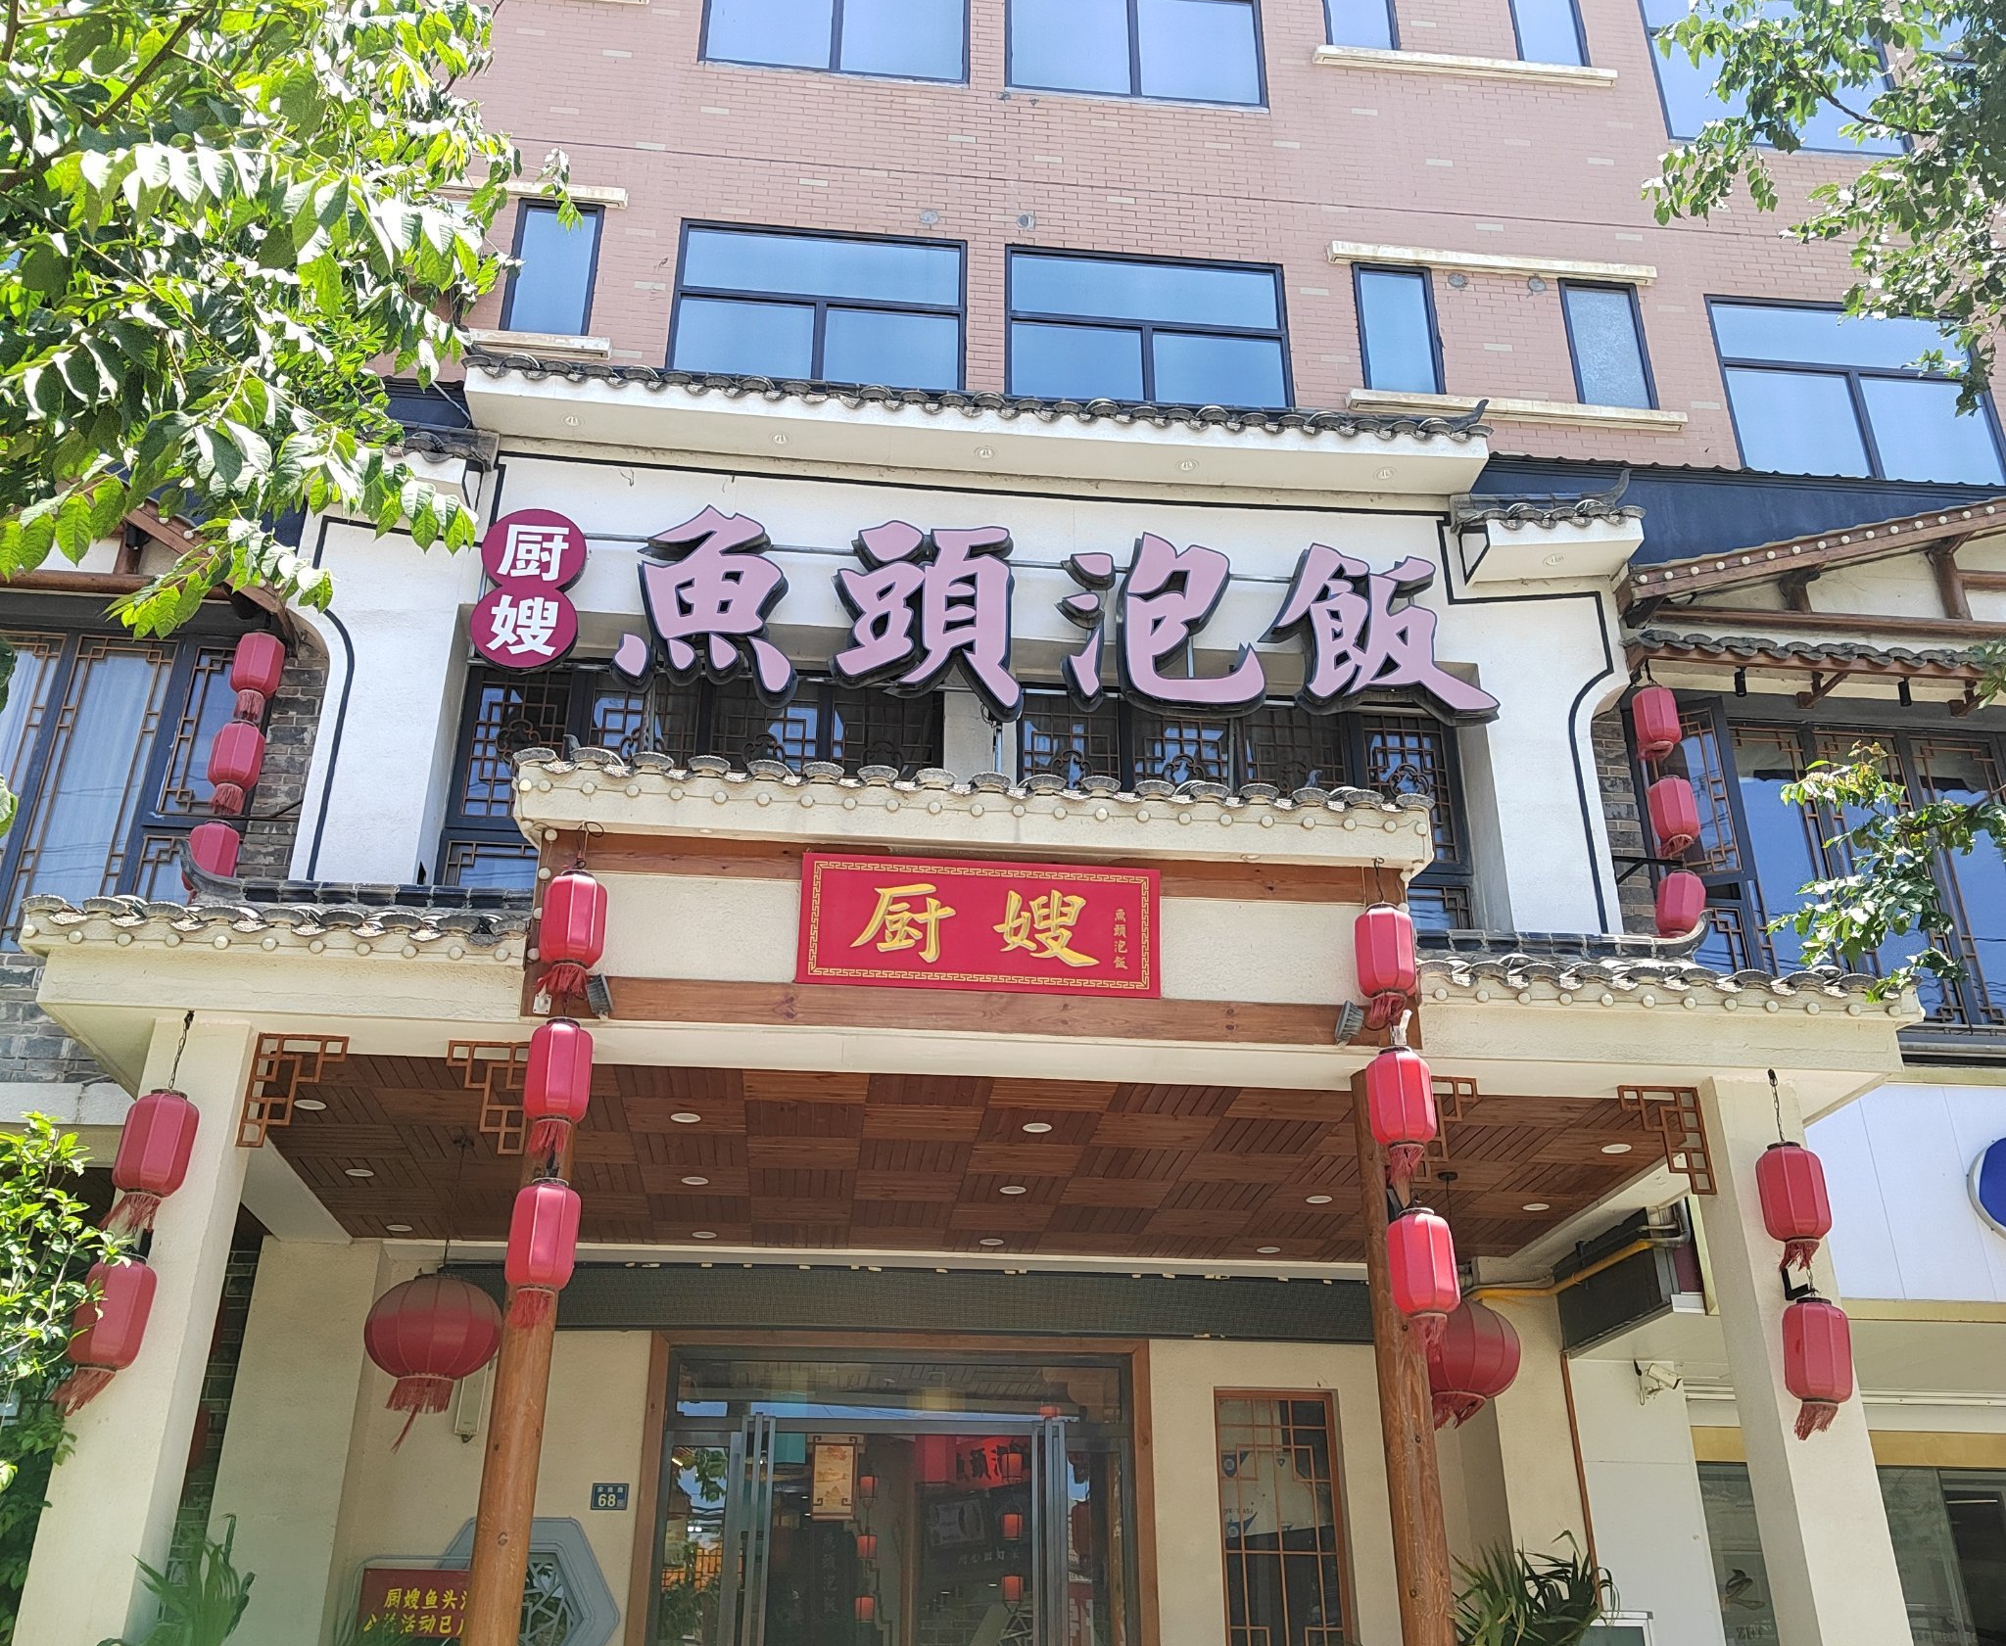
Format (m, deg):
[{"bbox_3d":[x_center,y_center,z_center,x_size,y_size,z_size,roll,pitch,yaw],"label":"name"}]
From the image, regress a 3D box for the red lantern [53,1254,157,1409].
[{"bbox_3d":[-3.002,1.709,5.945,0.250,0.489,0.250,3,-27,-5],"label":"red lantern"}]

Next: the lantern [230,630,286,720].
[{"bbox_3d":[-4.185,-0.825,9.953,0.260,0.562,0.260,3,-26,-5],"label":"lantern"}]

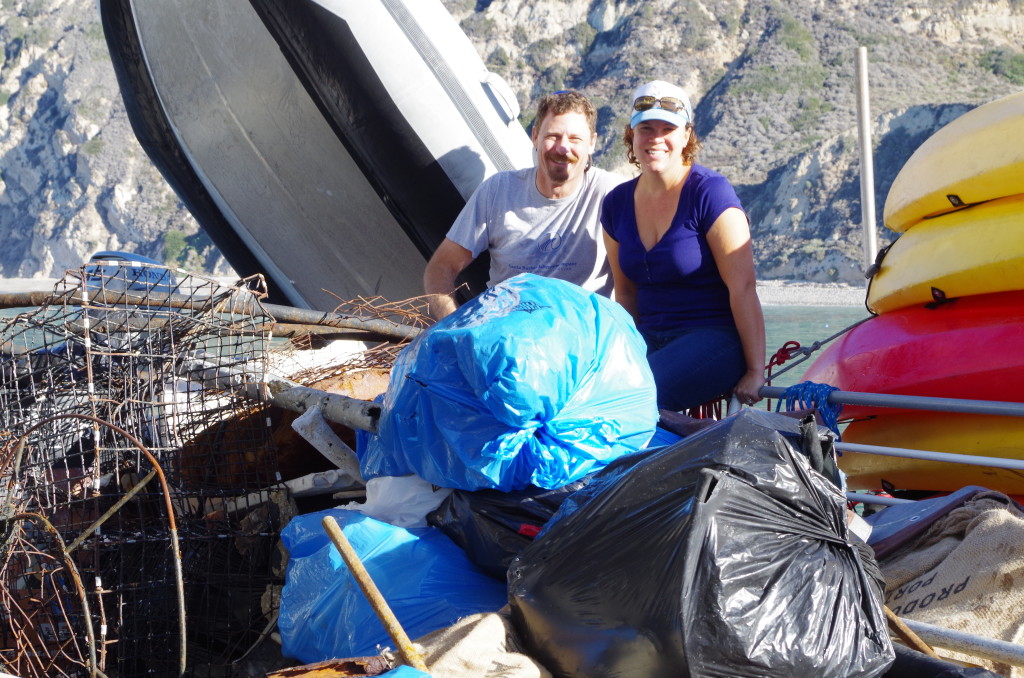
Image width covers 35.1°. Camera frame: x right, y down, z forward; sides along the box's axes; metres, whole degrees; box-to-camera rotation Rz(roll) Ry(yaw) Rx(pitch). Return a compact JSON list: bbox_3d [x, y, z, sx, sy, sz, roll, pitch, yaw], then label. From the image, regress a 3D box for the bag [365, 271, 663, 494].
[{"bbox_3d":[0.000,0.095,3.650,0.660,0.500,0.580,0,2,-6],"label":"bag"}]

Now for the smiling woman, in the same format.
[{"bbox_3d":[0.370,-0.070,4.230,0.530,1.250,0.660,1,2,27],"label":"smiling woman"}]

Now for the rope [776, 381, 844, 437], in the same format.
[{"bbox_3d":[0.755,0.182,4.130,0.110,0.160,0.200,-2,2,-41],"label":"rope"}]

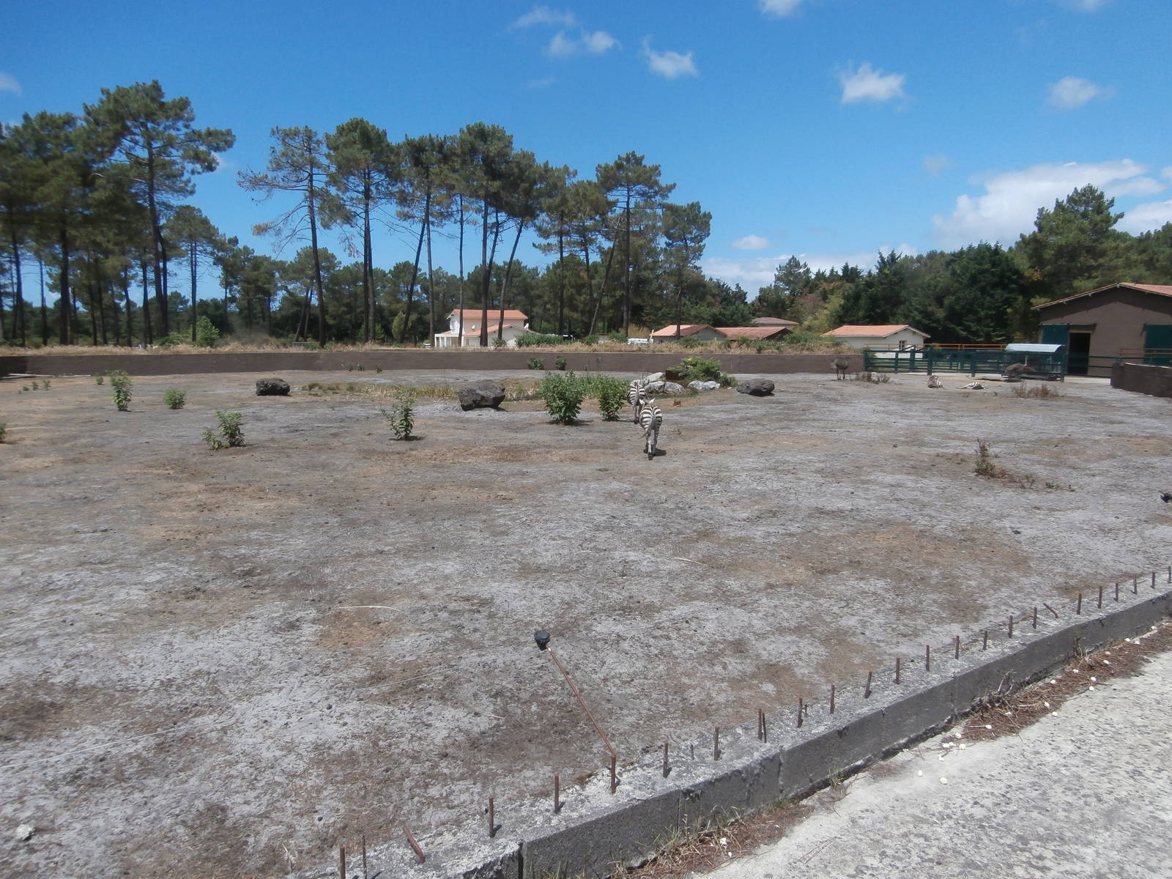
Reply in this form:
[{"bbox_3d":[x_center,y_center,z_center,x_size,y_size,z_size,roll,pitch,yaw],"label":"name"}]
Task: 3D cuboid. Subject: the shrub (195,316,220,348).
[{"bbox_3d":[-37.912,-10.752,81.293,2.042,3.208,2.400,-3,8,-25],"label":"shrub"}]

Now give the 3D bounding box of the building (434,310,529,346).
[{"bbox_3d":[-18.455,-19.437,143.695,13.660,6.669,11.000,-4,8,-27],"label":"building"}]

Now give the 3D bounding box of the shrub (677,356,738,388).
[{"bbox_3d":[6.392,-3.601,42.890,3.043,1.567,2.300,1,7,8],"label":"shrub"}]

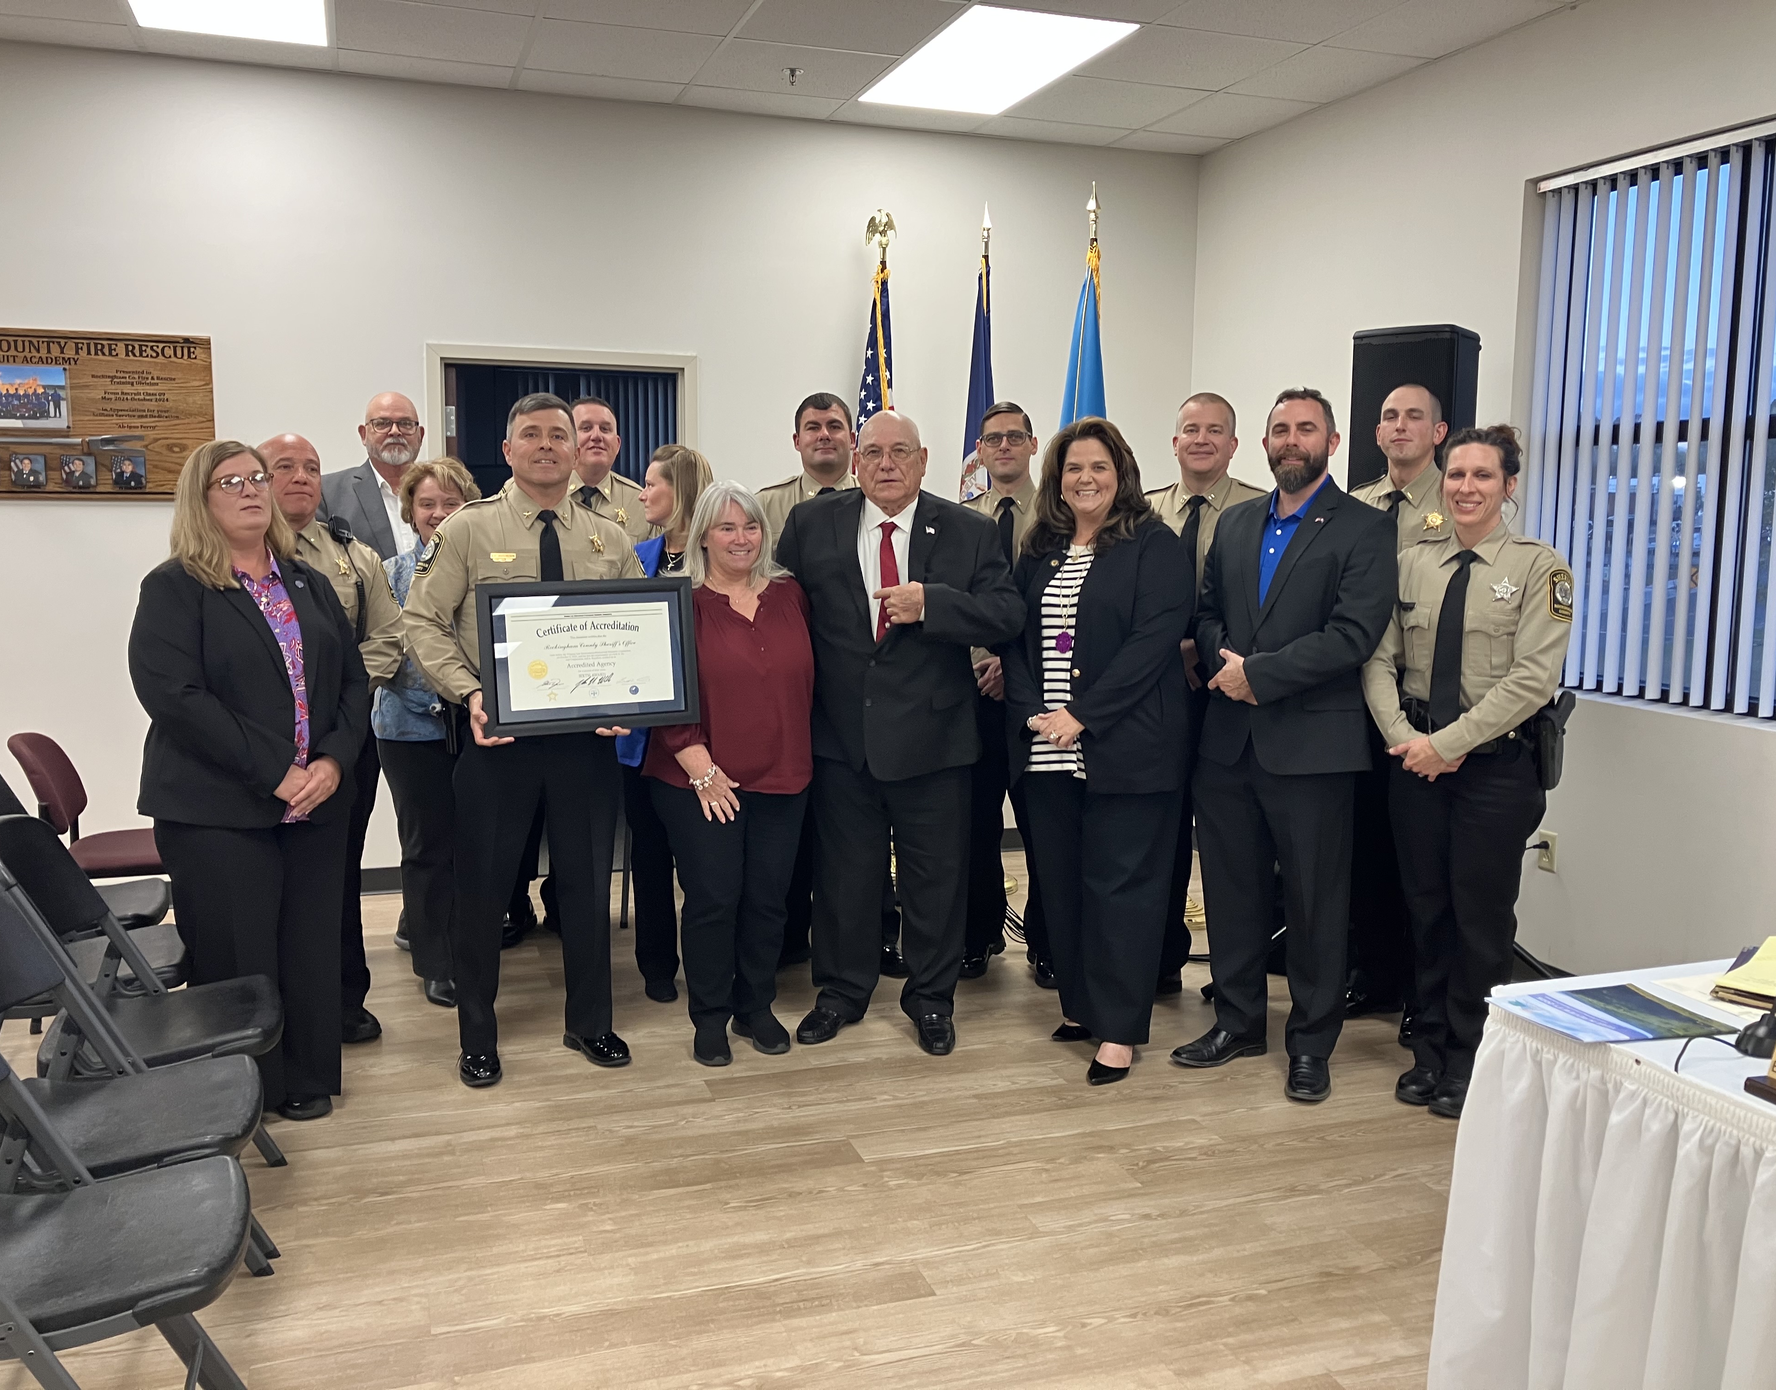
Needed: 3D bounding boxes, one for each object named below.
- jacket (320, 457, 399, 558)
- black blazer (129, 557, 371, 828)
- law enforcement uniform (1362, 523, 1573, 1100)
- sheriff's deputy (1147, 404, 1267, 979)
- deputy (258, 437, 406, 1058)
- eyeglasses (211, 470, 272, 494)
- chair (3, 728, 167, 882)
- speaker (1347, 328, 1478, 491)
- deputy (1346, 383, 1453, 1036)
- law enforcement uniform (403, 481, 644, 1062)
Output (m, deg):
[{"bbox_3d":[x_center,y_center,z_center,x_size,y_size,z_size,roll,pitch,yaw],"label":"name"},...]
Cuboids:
[{"bbox_3d":[-1.619,-0.340,4.829,0.540,0.817,0.330,-3,8,-24],"label":"jacket"},{"bbox_3d":[-1.545,-0.012,3.649,0.370,0.661,0.520,7,10,41],"label":"black blazer"},{"bbox_3d":[1.459,0.287,3.821,0.500,1.439,0.360,7,9,40],"label":"law enforcement uniform"},{"bbox_3d":[0.991,0.002,4.738,0.540,1.860,0.360,4,8,20],"label":"sheriff's deputy"},{"bbox_3d":[-1.599,0.130,4.181,0.550,1.680,0.380,-4,9,-33],"label":"deputy"},{"bbox_3d":[-1.551,-0.498,3.556,0.142,0.050,0.145,-16,9,-43],"label":"eyeglasses"},{"bbox_3d":[-2.359,0.496,4.603,0.580,0.800,0.500,-2,8,-19],"label":"chair"},{"bbox_3d":[1.676,-0.856,4.801,0.330,0.585,0.310,6,9,35],"label":"speaker"},{"bbox_3d":[1.507,0.044,4.328,0.540,1.855,0.360,6,9,34],"label":"deputy"},{"bbox_3d":[-0.945,0.205,3.937,0.600,1.517,0.380,-2,8,-22],"label":"law enforcement uniform"}]

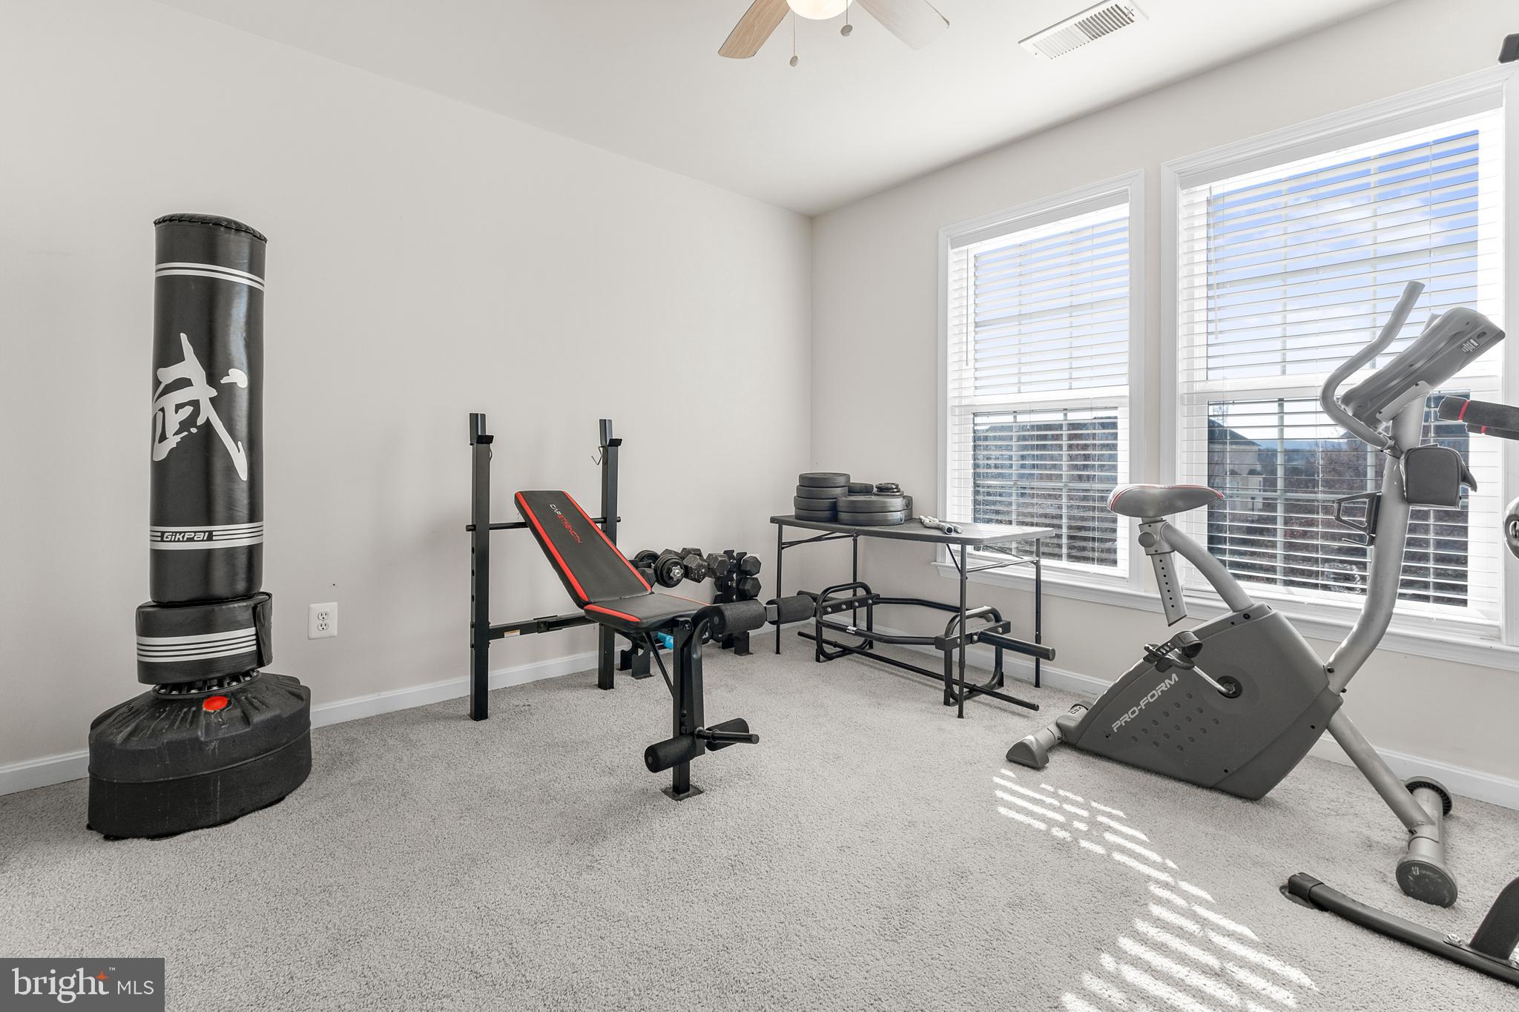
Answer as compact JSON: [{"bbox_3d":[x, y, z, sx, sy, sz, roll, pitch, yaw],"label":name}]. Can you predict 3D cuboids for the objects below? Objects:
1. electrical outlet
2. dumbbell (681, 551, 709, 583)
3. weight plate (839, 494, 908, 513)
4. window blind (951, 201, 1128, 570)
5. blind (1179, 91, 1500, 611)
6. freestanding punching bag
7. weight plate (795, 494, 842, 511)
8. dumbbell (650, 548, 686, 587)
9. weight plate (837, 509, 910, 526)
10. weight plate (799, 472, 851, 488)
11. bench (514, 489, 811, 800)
[{"bbox_3d":[-1.682,0.445,2.441,0.083,0.122,0.008,-2,3,-39],"label":"electrical outlet"},{"bbox_3d":[-0.376,0.286,3.110,0.140,0.140,0.290,-2,4,-39],"label":"dumbbell"},{"bbox_3d":[0.545,-0.014,3.060,0.333,0.063,0.333,0,3,0],"label":"weight plate"},{"bbox_3d":[1.284,-0.541,2.997,0.060,1.560,0.850,-2,3,-42],"label":"window blind"},{"bbox_3d":[1.977,-0.452,2.246,0.060,1.560,0.850,-2,3,-42],"label":"blind"},{"bbox_3d":[-1.684,0.011,1.935,0.510,1.700,0.510,-1,3,-17],"label":"freestanding punching bag"},{"bbox_3d":[0.321,-0.020,3.263,0.280,0.058,0.280,0,3,0],"label":"weight plate"},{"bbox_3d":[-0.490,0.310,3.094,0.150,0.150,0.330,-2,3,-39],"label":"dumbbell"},{"bbox_3d":[0.552,0.050,3.113,0.330,0.060,0.330,0,3,0],"label":"weight plate"},{"bbox_3d":[0.327,-0.132,3.200,0.262,0.058,0.262,0,3,0],"label":"weight plate"},{"bbox_3d":[-0.483,0.414,2.230,0.380,0.880,1.660,-2,4,-39],"label":"bench"}]

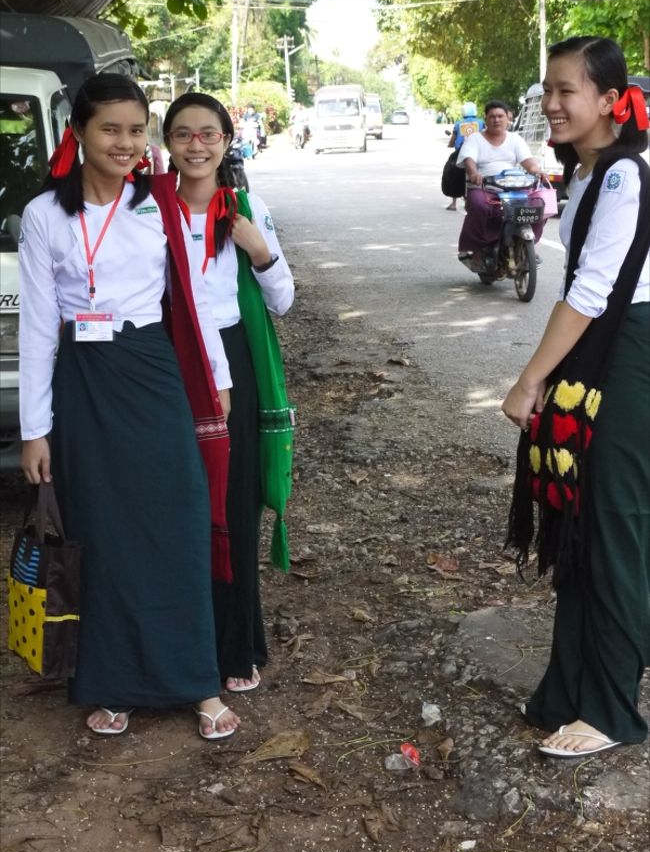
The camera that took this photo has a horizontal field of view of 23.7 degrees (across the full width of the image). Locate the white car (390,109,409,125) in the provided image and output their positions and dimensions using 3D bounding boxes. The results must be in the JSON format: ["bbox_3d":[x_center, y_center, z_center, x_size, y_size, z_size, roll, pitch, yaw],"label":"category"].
[{"bbox_3d":[6.959,-28.342,143.000,1.690,1.450,4.200,1,12,3],"label":"white car"}]

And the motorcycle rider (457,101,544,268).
[{"bbox_3d":[1.412,-1.962,12.483,0.650,1.303,0.720,-2,12,-8],"label":"motorcycle rider"}]

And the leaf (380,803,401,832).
[{"bbox_3d":[0.138,0.825,3.271,0.040,0.020,0.095,-3,12,-12],"label":"leaf"}]

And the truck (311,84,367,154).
[{"bbox_3d":[0.584,-10.674,53.800,1.680,2.280,4.700,0,11,3],"label":"truck"}]

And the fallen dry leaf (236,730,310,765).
[{"bbox_3d":[-0.120,0.750,3.619,0.175,0.035,0.090,-7,13,-29],"label":"fallen dry leaf"}]

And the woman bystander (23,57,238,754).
[{"bbox_3d":[-0.472,-0.048,3.734,0.500,1.561,0.330,-1,11,-3],"label":"woman bystander"}]

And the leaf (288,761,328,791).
[{"bbox_3d":[-0.038,0.810,3.583,0.050,0.027,0.130,-8,14,-33],"label":"leaf"}]

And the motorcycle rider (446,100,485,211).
[{"bbox_3d":[2.198,-4.026,23.266,0.700,1.580,0.750,0,12,2],"label":"motorcycle rider"}]

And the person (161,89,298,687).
[{"bbox_3d":[-0.290,-0.088,4.032,0.430,1.517,0.320,-1,11,-3],"label":"person"}]

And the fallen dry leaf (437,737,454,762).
[{"bbox_3d":[0.281,0.753,3.613,0.042,0.022,0.090,-1,11,0],"label":"fallen dry leaf"}]

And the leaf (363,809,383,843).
[{"bbox_3d":[0.099,0.833,3.228,0.042,0.022,0.120,-2,12,-5],"label":"leaf"}]

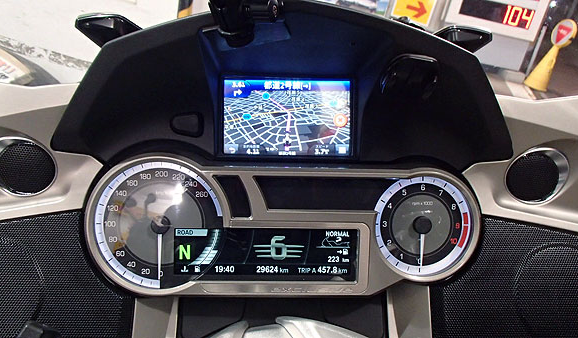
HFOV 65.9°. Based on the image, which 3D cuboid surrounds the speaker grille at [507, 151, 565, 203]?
[{"bbox_3d":[0.196,0.006,0.357,0.042,0.041,0.008,19,3,37],"label":"speaker grille"}]

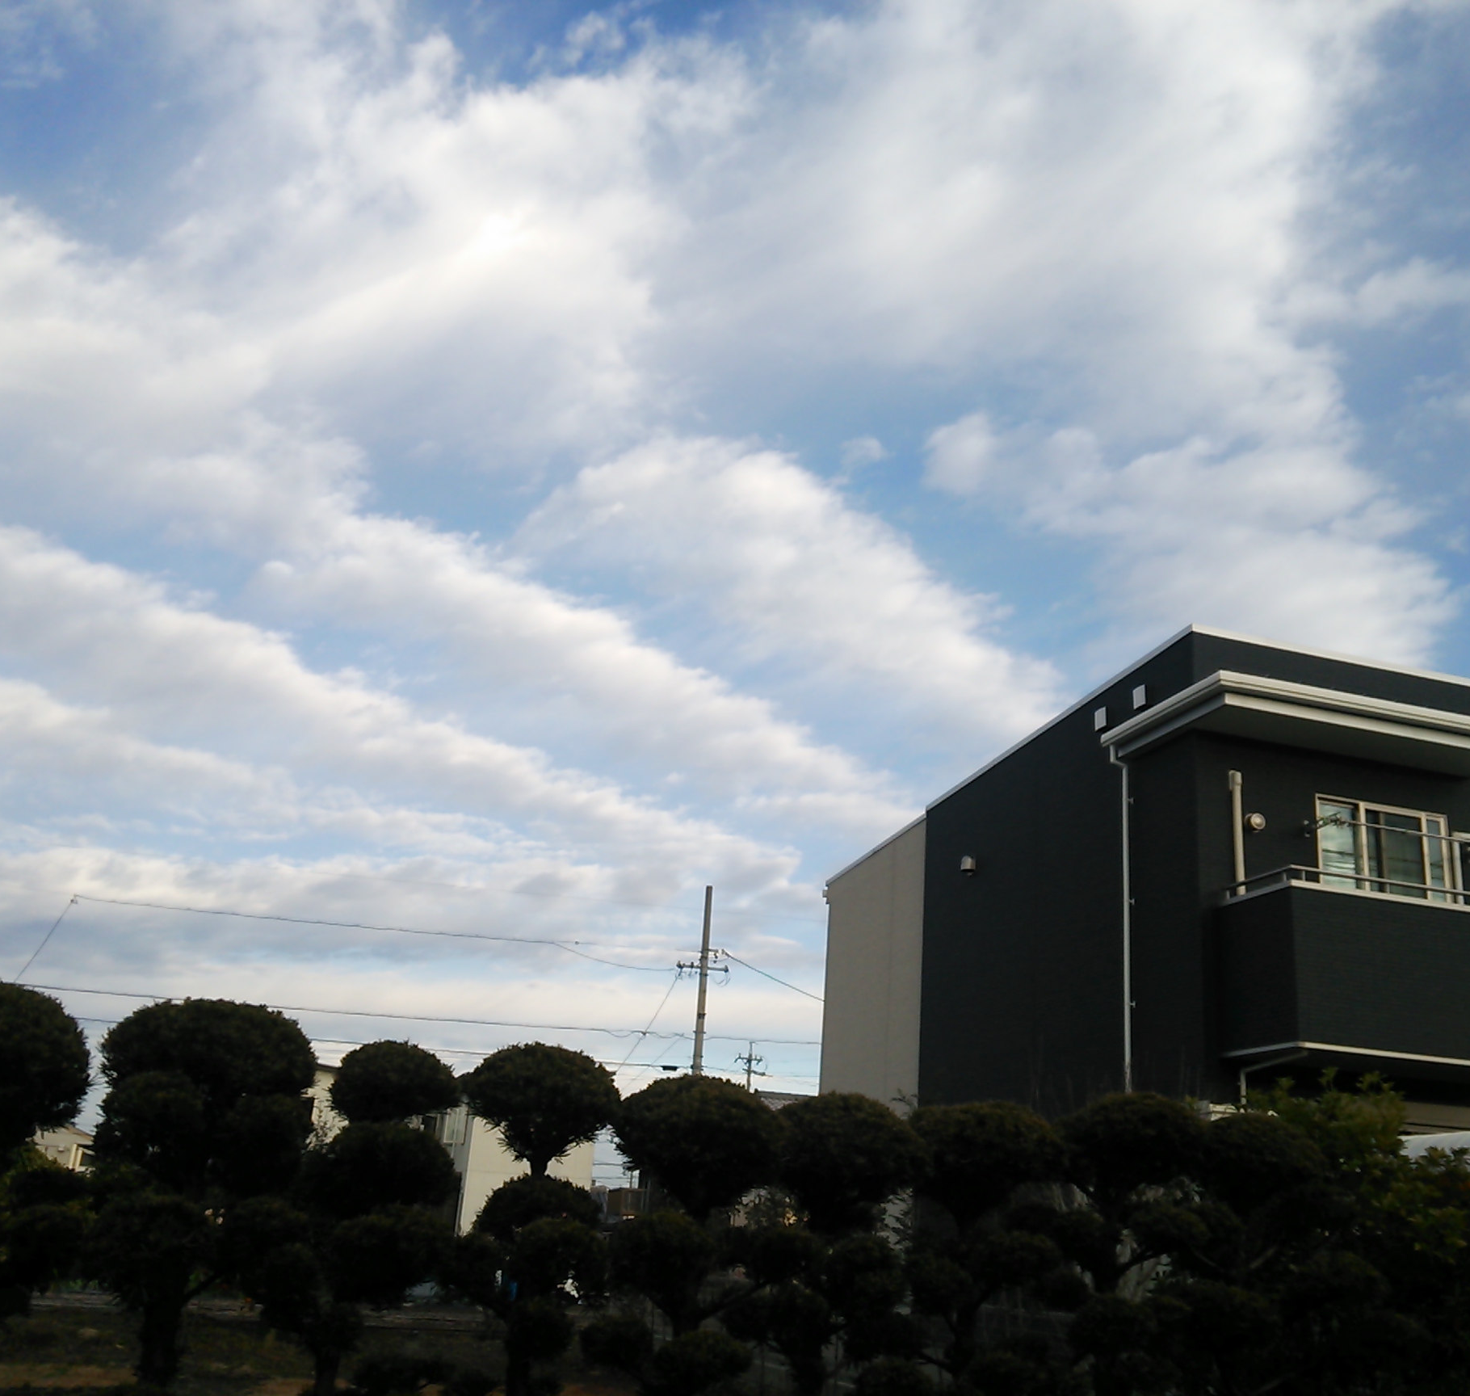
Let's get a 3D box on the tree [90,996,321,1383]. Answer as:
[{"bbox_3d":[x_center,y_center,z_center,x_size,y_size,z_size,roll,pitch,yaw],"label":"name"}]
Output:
[{"bbox_3d":[-3.214,2.990,9.170,1.280,2.203,1.220,5,-20,0],"label":"tree"}]

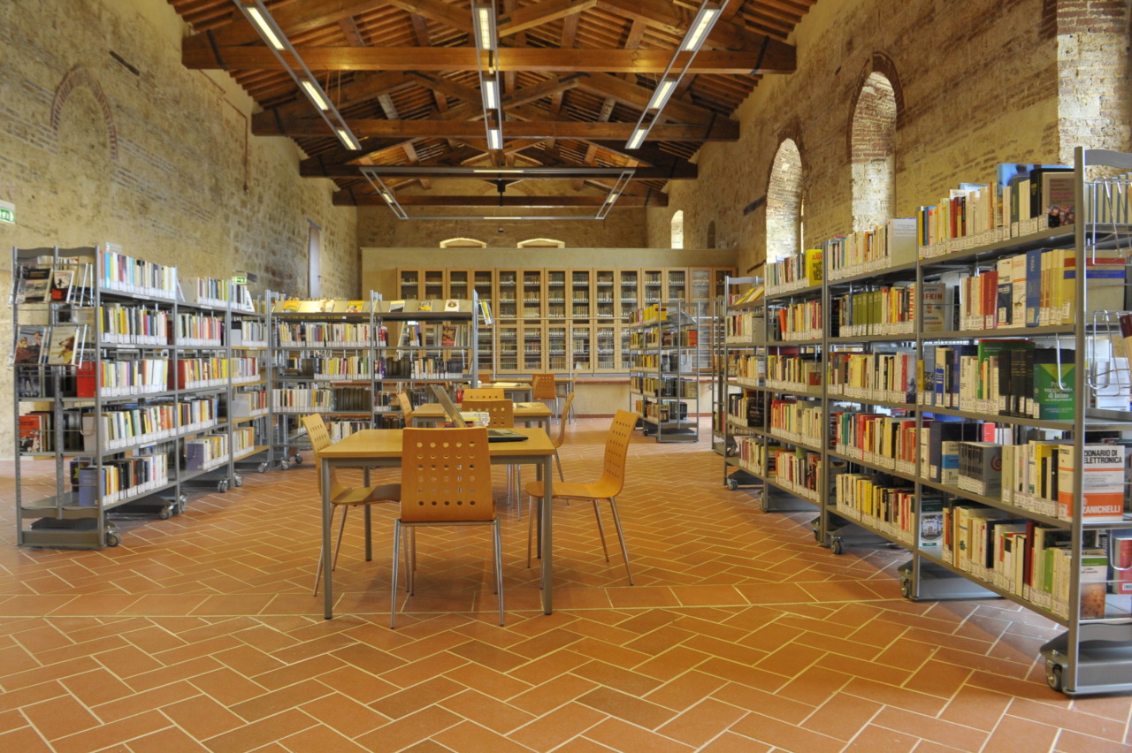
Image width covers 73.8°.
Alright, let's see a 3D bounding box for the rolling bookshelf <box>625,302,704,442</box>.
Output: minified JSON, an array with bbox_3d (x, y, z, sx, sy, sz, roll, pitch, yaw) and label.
[{"bbox_3d":[1.390,-0.084,10.972,0.550,1.850,2.100,0,2,-5],"label":"rolling bookshelf"}]

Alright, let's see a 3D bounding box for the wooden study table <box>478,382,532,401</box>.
[{"bbox_3d":[-0.983,0.512,10.287,1.020,0.736,1.000,0,2,-5],"label":"wooden study table"}]

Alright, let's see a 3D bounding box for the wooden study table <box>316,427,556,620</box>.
[{"bbox_3d":[-0.596,0.680,3.792,1.020,0.736,1.000,0,2,-5],"label":"wooden study table"}]

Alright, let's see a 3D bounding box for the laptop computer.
[{"bbox_3d":[-0.434,0.178,3.751,0.405,0.268,0.360,-1,2,-18],"label":"laptop computer"}]

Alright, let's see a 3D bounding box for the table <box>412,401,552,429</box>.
[{"bbox_3d":[-0.654,0.622,6.028,1.020,0.736,1.000,0,2,-5],"label":"table"}]

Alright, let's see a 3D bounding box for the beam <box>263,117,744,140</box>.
[{"bbox_3d":[-1.400,-5.105,15.621,10.000,0.300,0.220,0,2,-2],"label":"beam"}]

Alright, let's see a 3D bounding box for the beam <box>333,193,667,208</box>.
[{"bbox_3d":[-1.957,-5.255,22.670,10.000,0.285,0.220,0,2,-3],"label":"beam"}]

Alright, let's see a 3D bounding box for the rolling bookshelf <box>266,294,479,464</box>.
[{"bbox_3d":[-1.994,0.029,7.993,2.120,1.830,0.510,0,2,-2],"label":"rolling bookshelf"}]

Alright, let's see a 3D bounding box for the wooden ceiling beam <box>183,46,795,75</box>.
[{"bbox_3d":[-1.202,-5.177,12.318,10.000,0.290,0.220,0,2,-2],"label":"wooden ceiling beam"}]

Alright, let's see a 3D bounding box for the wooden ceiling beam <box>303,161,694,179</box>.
[{"bbox_3d":[-1.661,-5.155,19.121,10.000,0.290,0.220,0,2,-2],"label":"wooden ceiling beam"}]

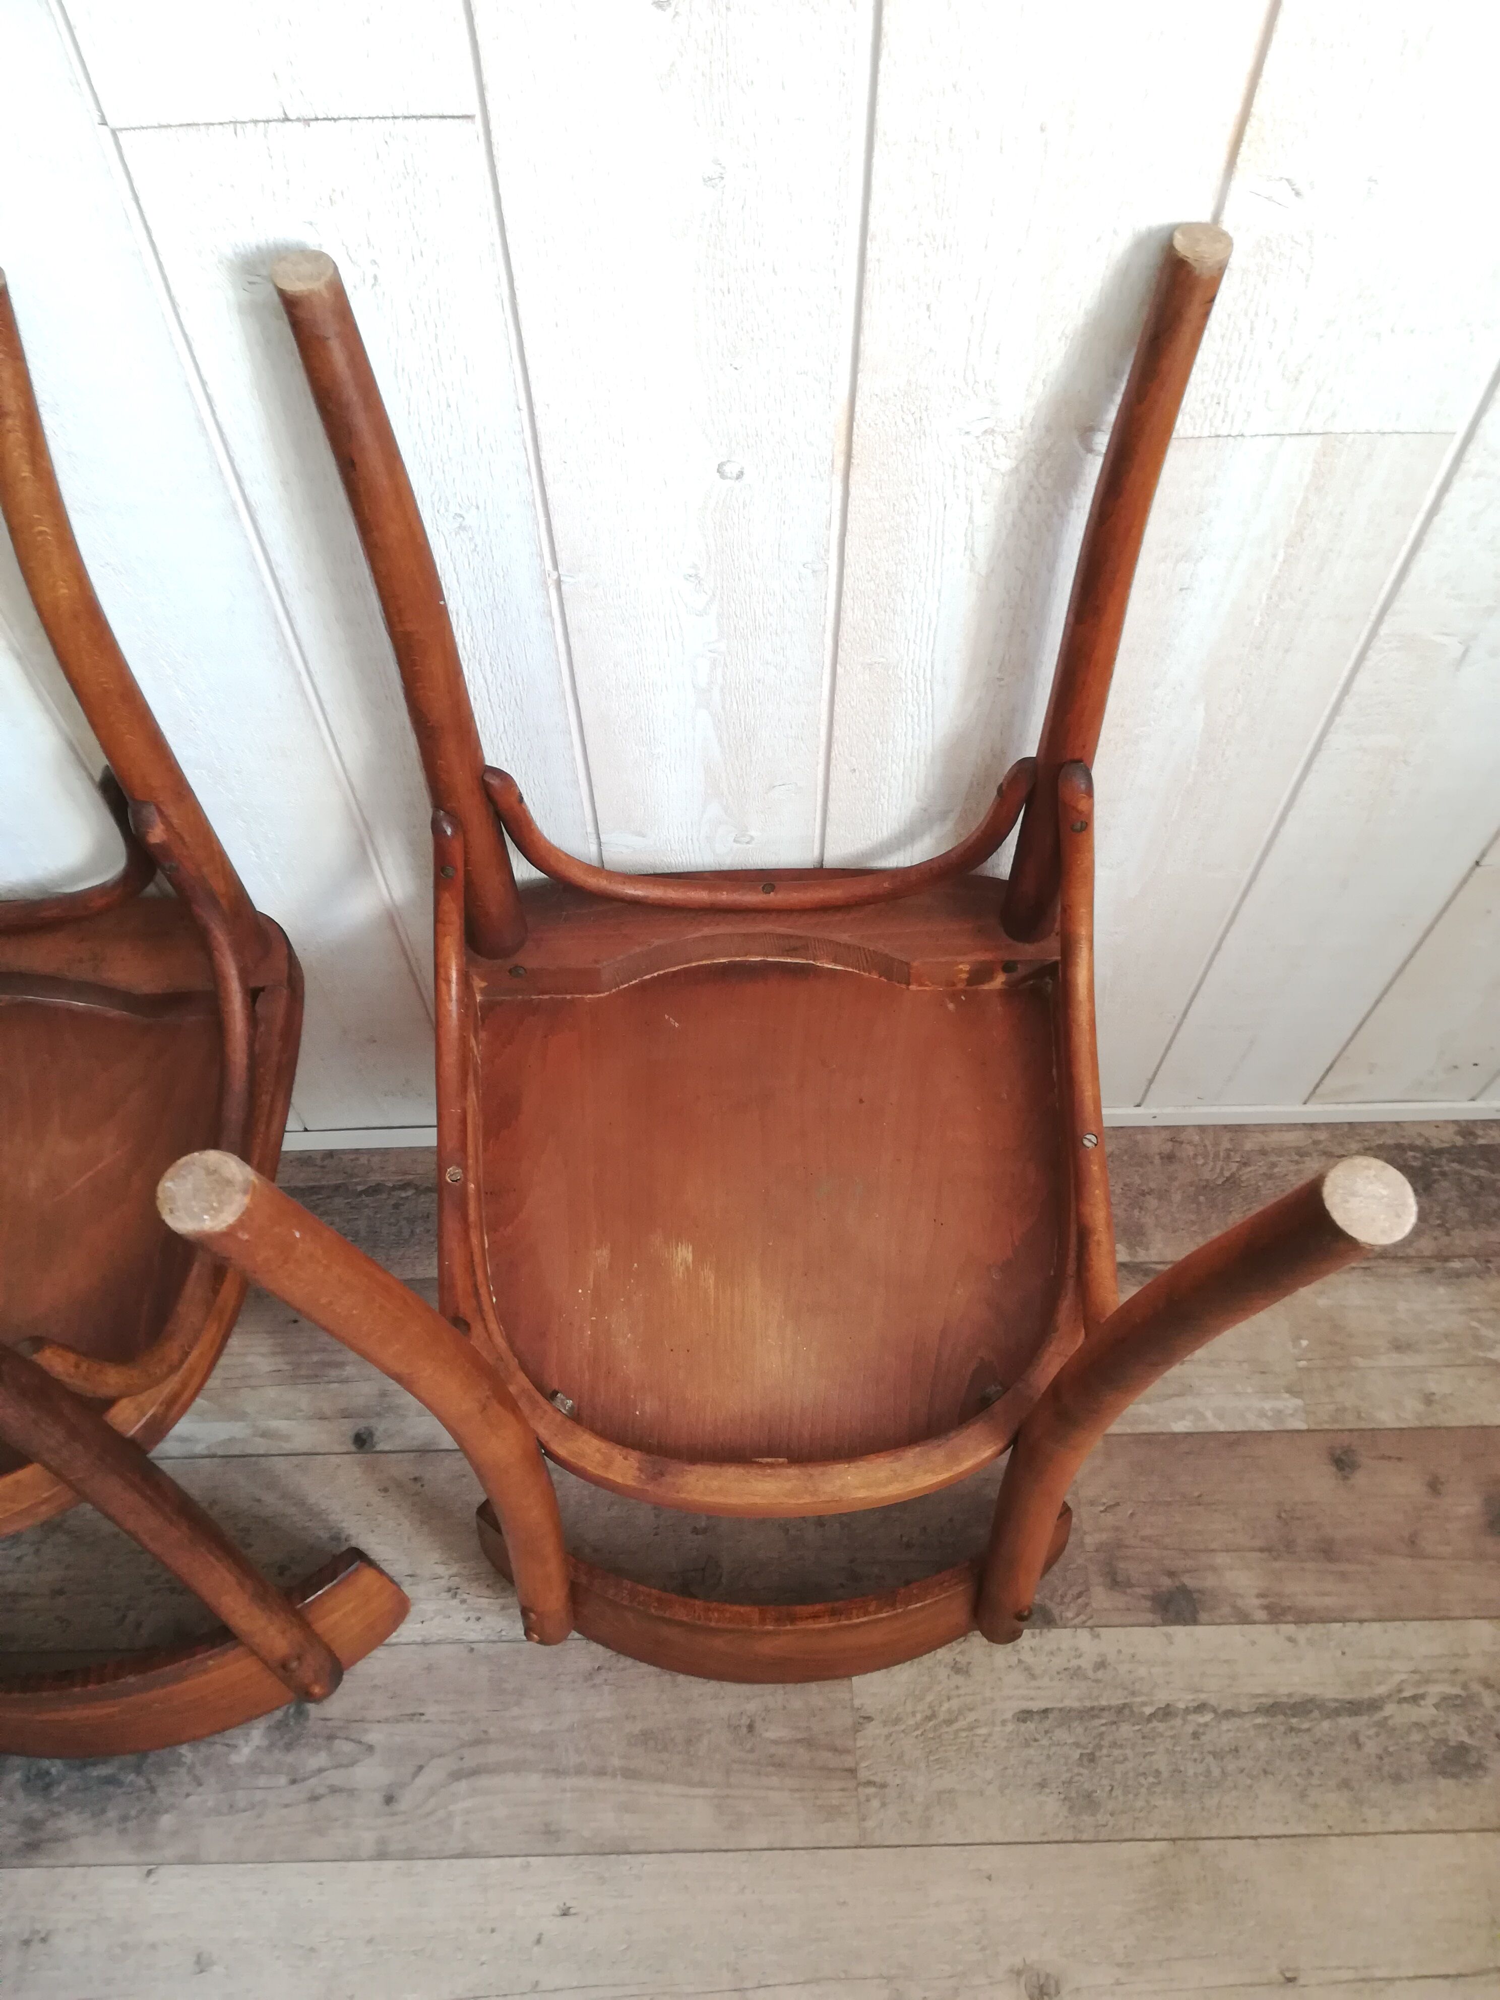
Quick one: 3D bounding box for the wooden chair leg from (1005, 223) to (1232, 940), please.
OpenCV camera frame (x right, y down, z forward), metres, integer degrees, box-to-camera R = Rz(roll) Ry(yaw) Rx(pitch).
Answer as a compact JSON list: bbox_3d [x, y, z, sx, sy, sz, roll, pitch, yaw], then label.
[{"bbox_3d":[0.184,-0.183,0.804,0.036,0.444,0.039,0,54,-2],"label":"wooden chair leg"}]

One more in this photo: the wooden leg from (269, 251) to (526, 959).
[{"bbox_3d":[-0.173,-0.175,0.804,0.036,0.444,0.039,-2,54,2],"label":"wooden leg"}]

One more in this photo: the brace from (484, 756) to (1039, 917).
[{"bbox_3d":[0.006,-0.100,0.922,0.315,0.143,0.027,-1,60,0],"label":"brace"}]

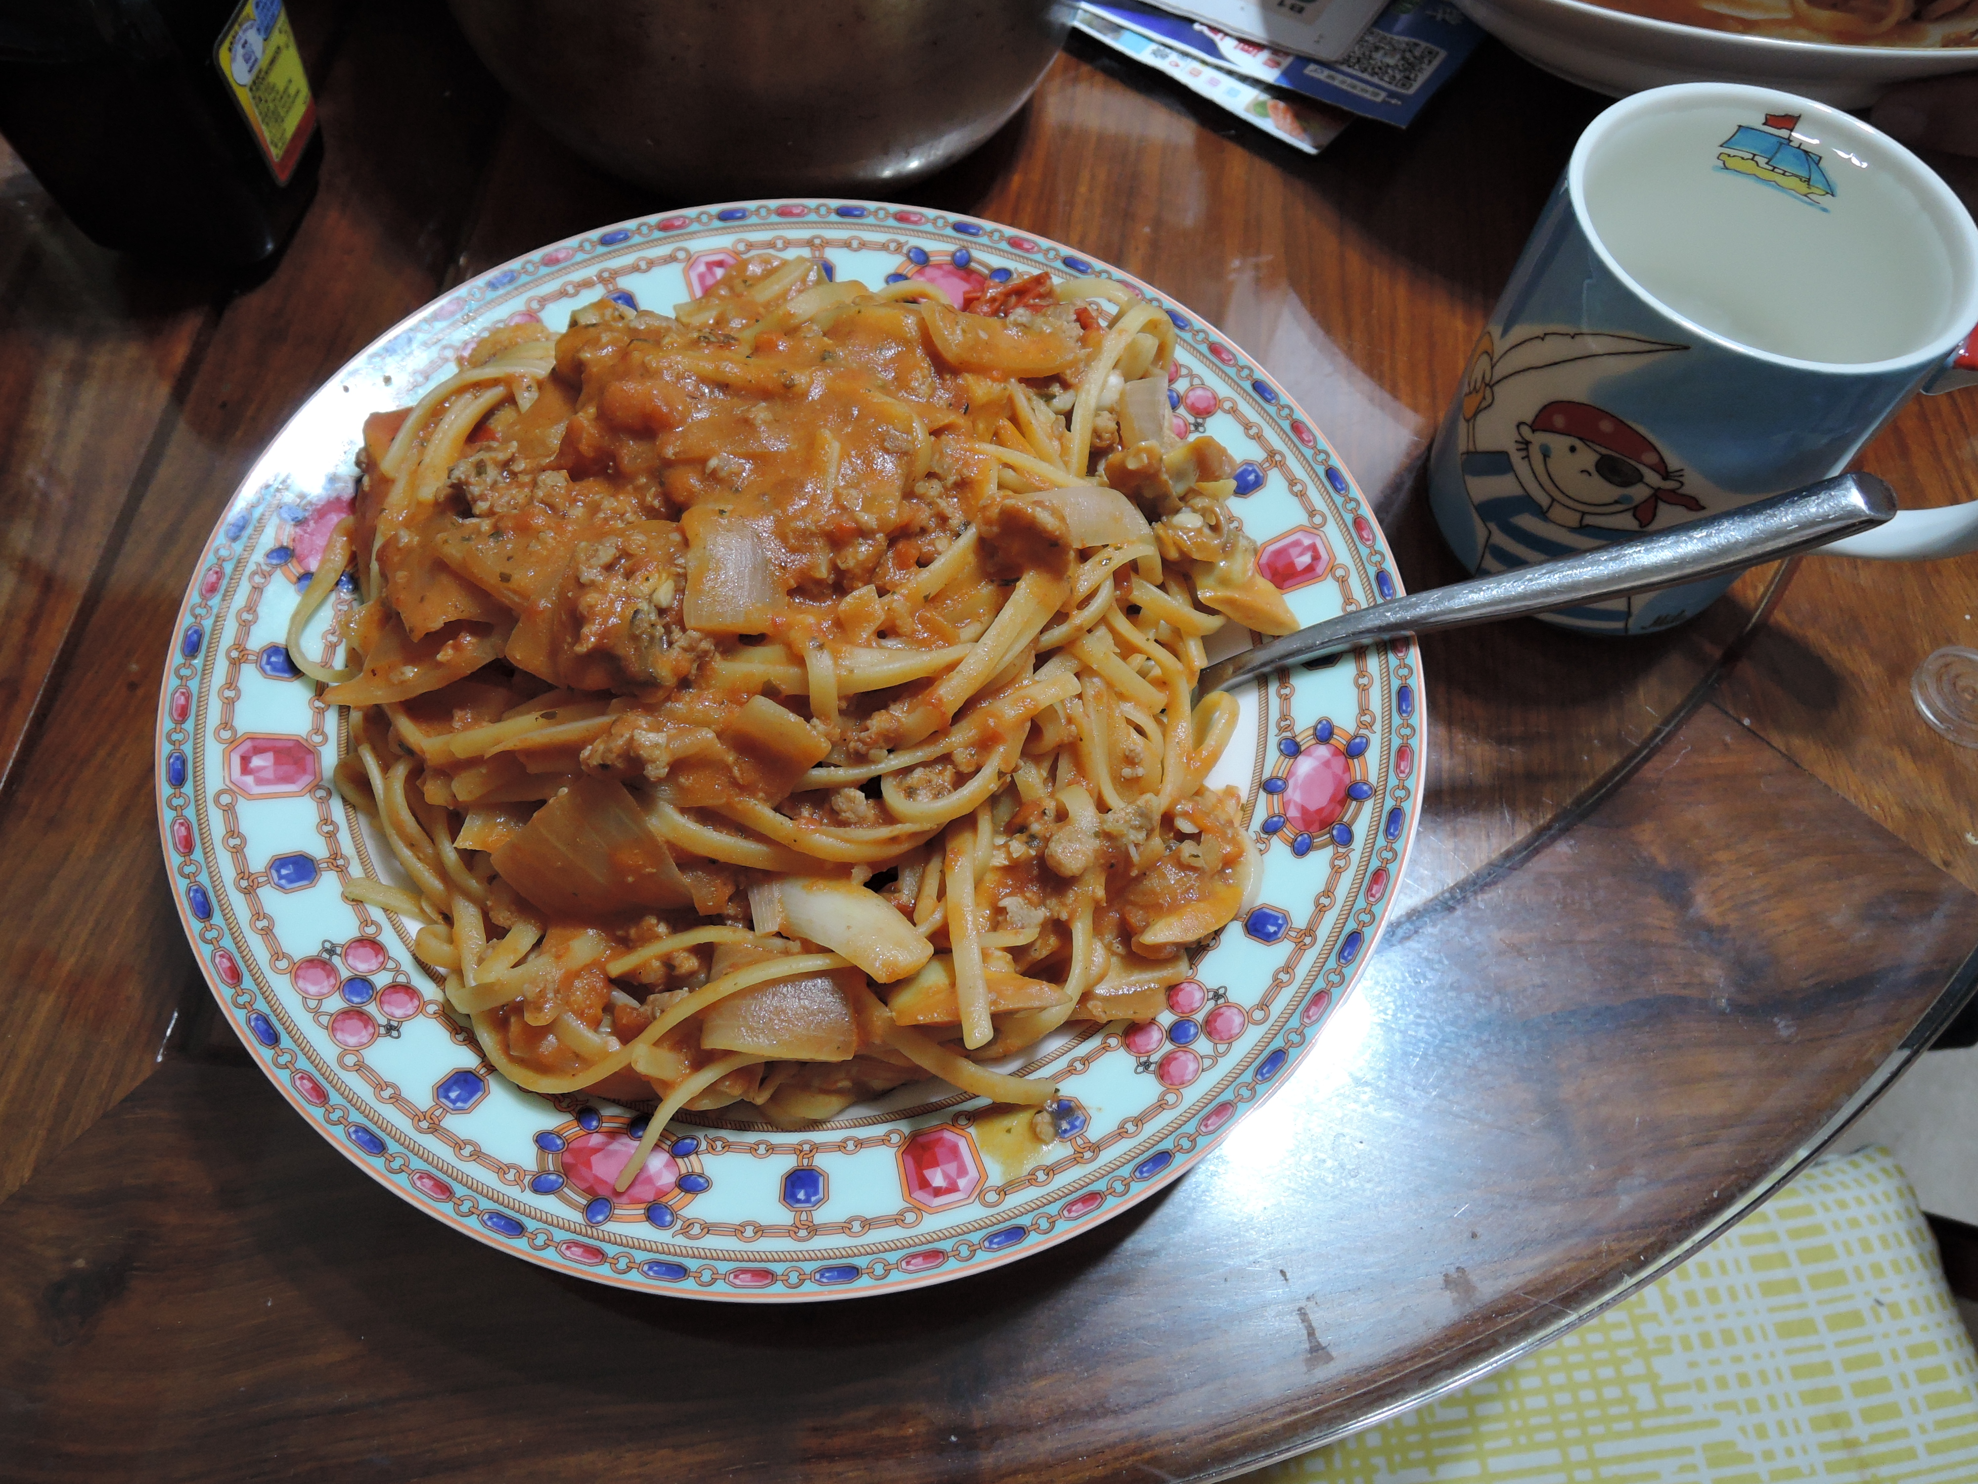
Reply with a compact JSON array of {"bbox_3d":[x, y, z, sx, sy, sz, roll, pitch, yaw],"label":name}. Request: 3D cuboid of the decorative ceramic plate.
[{"bbox_3d":[-0.038,-0.016,0.308,0.266,0.030,0.266,2,63,-3],"label":"decorative ceramic plate"}]

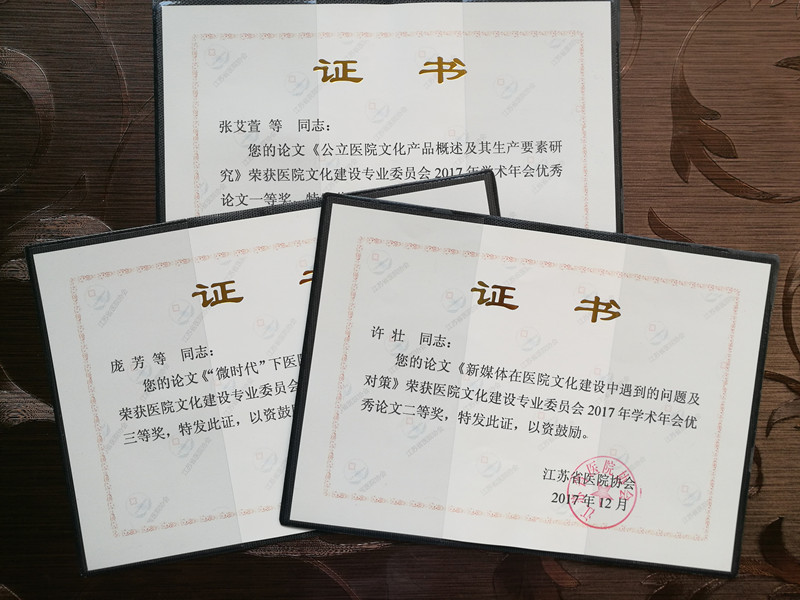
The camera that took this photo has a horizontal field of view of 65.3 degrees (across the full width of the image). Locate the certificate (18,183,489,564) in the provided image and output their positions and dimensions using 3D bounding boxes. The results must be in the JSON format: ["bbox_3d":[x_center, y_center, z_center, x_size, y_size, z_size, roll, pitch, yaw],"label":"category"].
[{"bbox_3d":[-0.072,0.047,0.410,0.306,0.010,0.217,-10,90,-2],"label":"certificate"}]

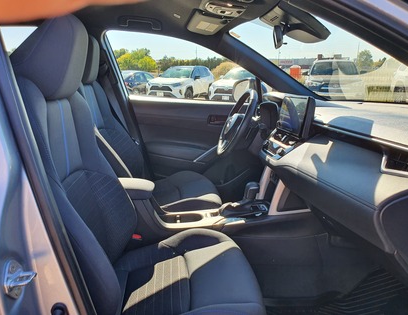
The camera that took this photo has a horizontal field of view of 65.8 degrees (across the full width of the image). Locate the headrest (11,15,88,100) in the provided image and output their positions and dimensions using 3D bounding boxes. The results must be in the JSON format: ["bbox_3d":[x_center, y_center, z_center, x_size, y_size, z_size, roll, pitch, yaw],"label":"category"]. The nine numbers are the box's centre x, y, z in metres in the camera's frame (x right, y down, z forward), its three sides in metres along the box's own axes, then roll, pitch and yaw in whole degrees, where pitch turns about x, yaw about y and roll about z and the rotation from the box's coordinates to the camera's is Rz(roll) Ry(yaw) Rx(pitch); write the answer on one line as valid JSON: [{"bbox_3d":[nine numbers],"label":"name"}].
[{"bbox_3d":[-0.334,-0.232,0.755,0.130,0.200,0.260,-2,15,-6],"label":"headrest"}]

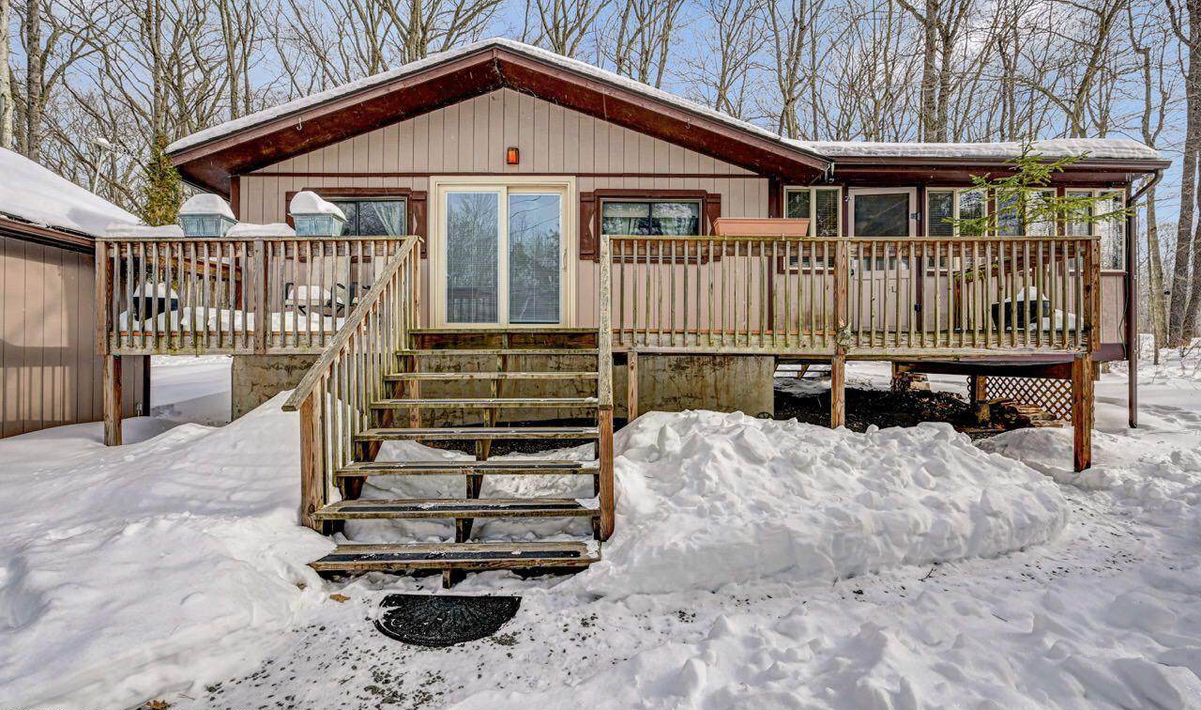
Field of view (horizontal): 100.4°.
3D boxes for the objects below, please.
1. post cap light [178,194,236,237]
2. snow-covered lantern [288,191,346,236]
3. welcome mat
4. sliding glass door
[{"bbox_3d":[-3.730,-1.325,4.770,0.410,0.420,0.250,0,0,-1],"label":"post cap light"},{"bbox_3d":[-2.785,-1.380,4.950,0.430,0.460,0.290,0,0,0],"label":"snow-covered lantern"},{"bbox_3d":[-0.835,1.378,2.620,0.780,0.020,0.490,0,0,-1],"label":"welcome mat"},{"bbox_3d":[-1.294,-1.290,6.790,1.770,2.020,0.110,0,0,-1],"label":"sliding glass door"}]

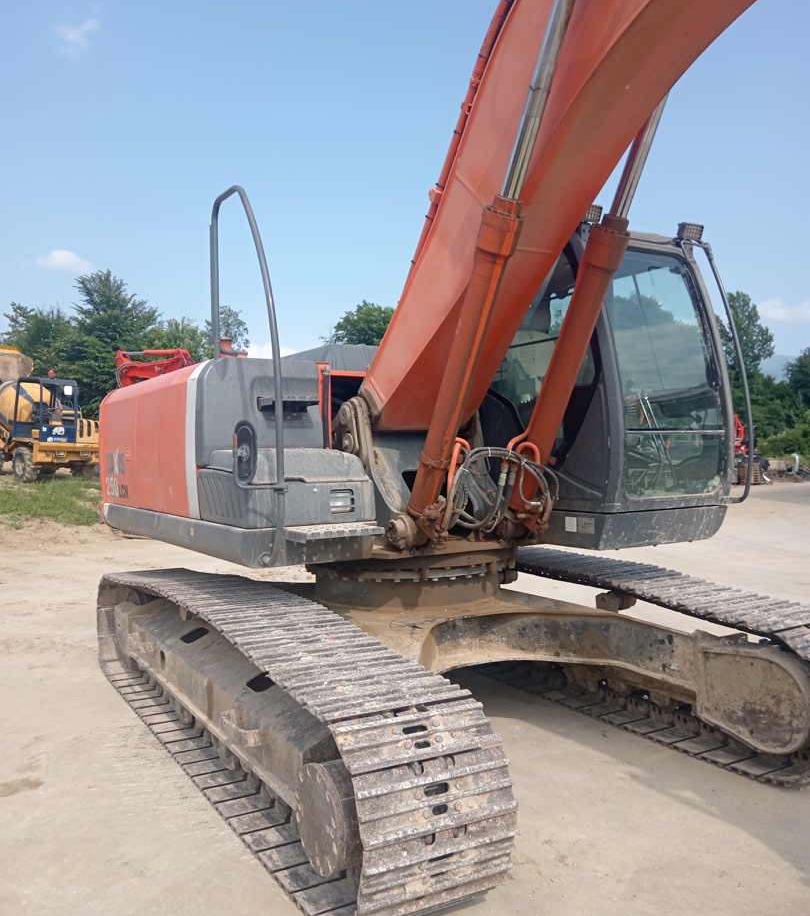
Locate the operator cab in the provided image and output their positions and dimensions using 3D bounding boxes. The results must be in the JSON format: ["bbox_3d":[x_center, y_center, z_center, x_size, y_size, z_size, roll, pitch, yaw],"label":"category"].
[{"bbox_3d":[1.004,-0.458,5.274,1.060,1.880,1.850,-1,0,-33],"label":"operator cab"}]

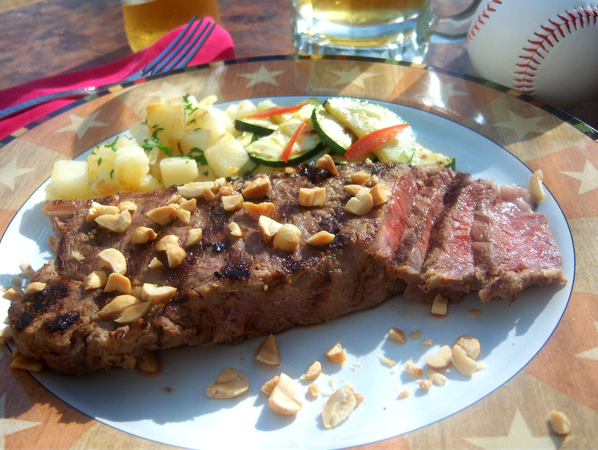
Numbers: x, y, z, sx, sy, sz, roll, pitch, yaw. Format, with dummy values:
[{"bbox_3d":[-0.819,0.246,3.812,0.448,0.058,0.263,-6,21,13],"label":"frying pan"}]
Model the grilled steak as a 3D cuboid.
[{"bbox_3d":[0.003,0.007,0.211,0.186,0.029,0.061,-6,36,-5],"label":"grilled steak"}]

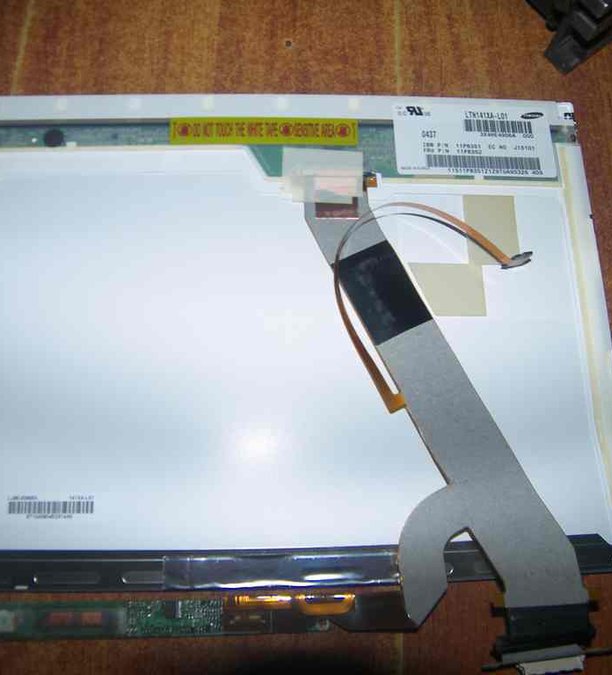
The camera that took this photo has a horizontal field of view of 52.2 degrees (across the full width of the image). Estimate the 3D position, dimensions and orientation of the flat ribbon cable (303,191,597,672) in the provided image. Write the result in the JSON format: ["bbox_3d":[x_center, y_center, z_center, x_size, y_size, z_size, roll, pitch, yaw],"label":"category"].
[{"bbox_3d":[0.058,0.030,0.275,0.115,0.012,0.216,-1,76,-3],"label":"flat ribbon cable"}]

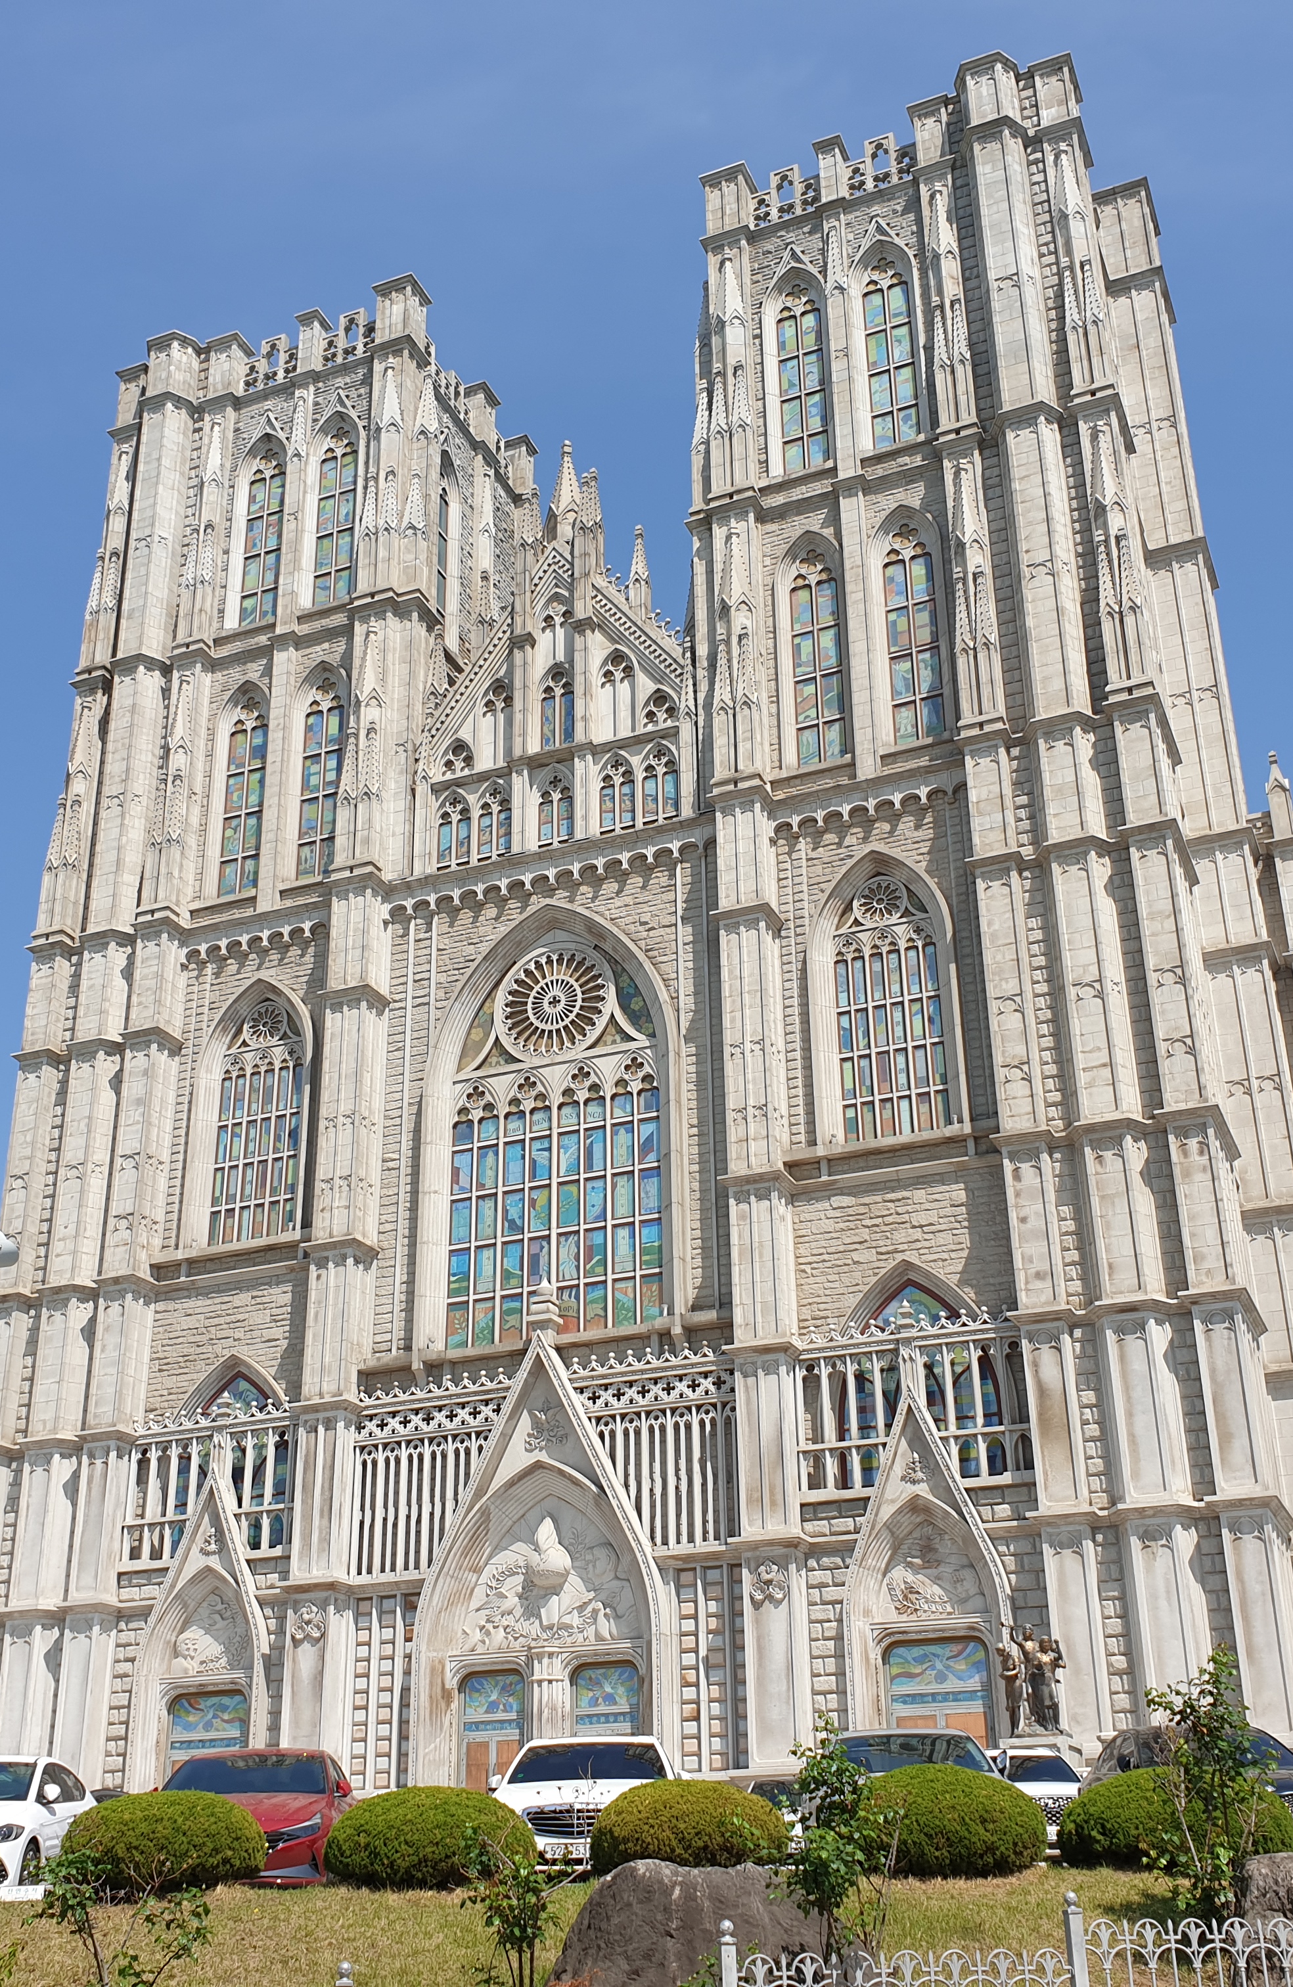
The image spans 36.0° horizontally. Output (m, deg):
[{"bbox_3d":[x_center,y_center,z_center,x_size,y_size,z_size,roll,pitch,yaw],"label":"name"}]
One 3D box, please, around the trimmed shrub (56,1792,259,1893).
[{"bbox_3d":[-3.967,6.962,16.299,1.631,0.775,1.631,-1,-25,0],"label":"trimmed shrub"}]

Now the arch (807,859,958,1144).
[{"bbox_3d":[6.427,0.061,54.769,3.916,8.272,0.900,-11,-27,21],"label":"arch"}]

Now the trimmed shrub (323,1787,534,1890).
[{"bbox_3d":[-1.707,6.699,15.754,1.694,0.767,1.694,-1,-25,0],"label":"trimmed shrub"}]

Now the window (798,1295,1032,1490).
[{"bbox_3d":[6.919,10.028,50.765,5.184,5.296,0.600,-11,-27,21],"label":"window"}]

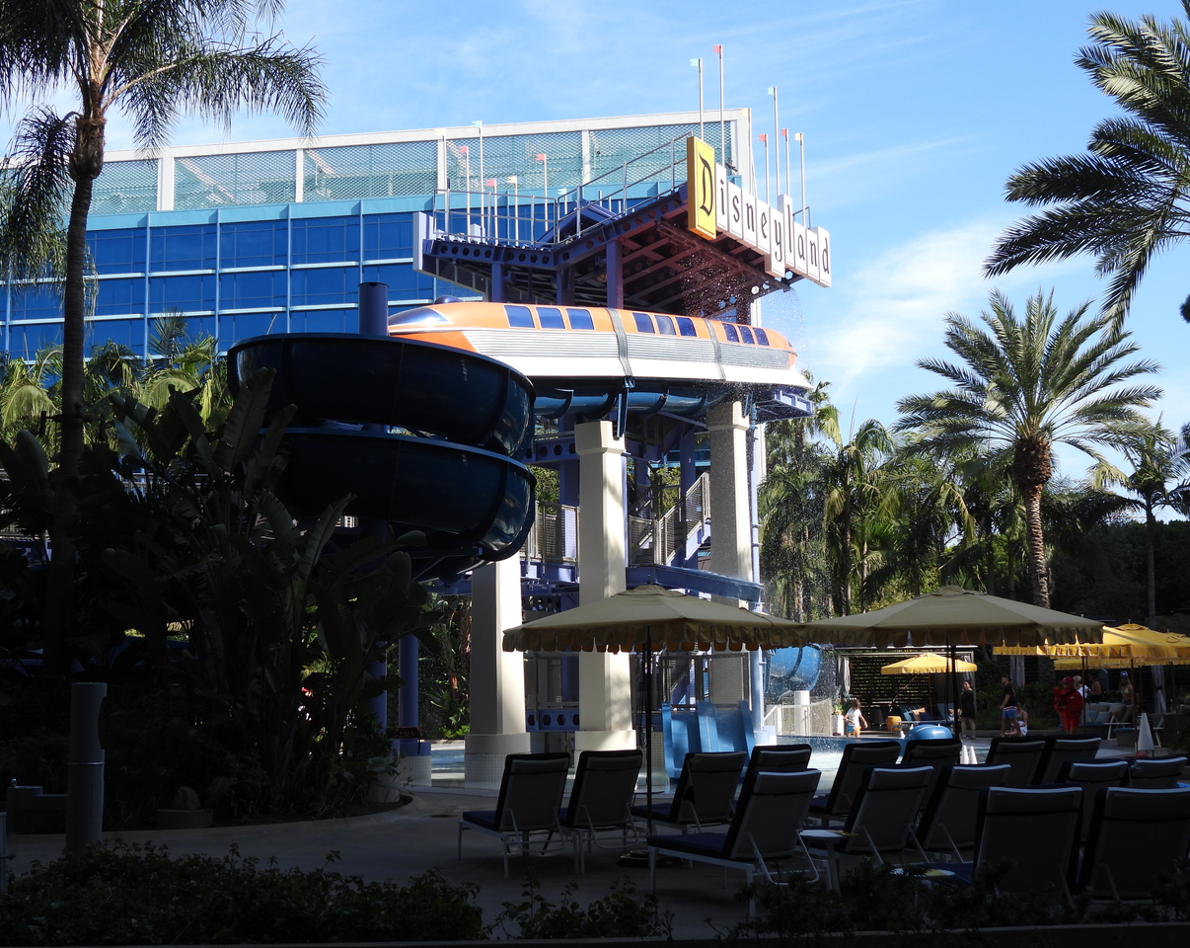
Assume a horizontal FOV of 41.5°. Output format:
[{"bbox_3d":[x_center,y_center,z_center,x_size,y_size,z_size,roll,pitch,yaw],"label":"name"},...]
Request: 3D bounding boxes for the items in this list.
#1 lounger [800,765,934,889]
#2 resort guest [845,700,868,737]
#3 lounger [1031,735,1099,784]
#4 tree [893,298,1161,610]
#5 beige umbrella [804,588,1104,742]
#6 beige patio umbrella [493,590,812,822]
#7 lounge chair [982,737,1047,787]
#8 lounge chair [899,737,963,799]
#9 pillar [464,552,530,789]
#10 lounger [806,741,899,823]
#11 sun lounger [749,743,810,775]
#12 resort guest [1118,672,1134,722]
[{"bbox_3d":[1.980,2.773,12.364,0.683,1.051,1.612,3,-9,-26],"label":"lounger"},{"bbox_3d":[7.227,6.834,43.326,0.459,1.204,0.357,-1,-8,6],"label":"resort guest"},{"bbox_3d":[4.763,3.358,16.954,0.683,1.051,1.612,2,-8,-22],"label":"lounger"},{"bbox_3d":[13.796,1.066,48.720,7.956,13.837,7.548,-1,-8,0],"label":"tree"},{"bbox_3d":[3.763,2.493,16.356,3.050,2.750,2.950,-3,-8,14],"label":"beige umbrella"},{"bbox_3d":[0.556,2.329,14.684,2.907,2.578,2.774,-2,-8,13],"label":"beige patio umbrella"},{"bbox_3d":[4.069,3.311,16.550,0.683,1.051,1.612,2,-8,-22],"label":"lounge chair"},{"bbox_3d":[3.145,3.375,16.561,0.690,1.070,1.680,3,-8,-25],"label":"lounge chair"},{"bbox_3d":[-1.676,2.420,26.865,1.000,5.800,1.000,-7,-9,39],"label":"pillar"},{"bbox_3d":[2.503,3.370,16.452,0.690,1.070,1.680,3,-8,-25],"label":"lounger"},{"bbox_3d":[1.566,3.332,16.057,0.690,1.070,1.680,2,-8,-22],"label":"sun lounger"},{"bbox_3d":[14.027,6.160,41.348,0.490,1.775,0.347,-5,-9,28],"label":"resort guest"}]

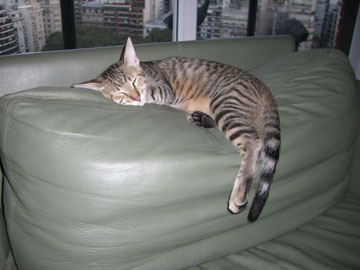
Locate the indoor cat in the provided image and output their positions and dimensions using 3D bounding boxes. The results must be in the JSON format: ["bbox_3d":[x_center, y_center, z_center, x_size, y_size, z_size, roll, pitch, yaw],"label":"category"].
[{"bbox_3d":[-0.015,-0.043,0.915,0.490,0.315,0.280,6,21,17],"label":"indoor cat"}]

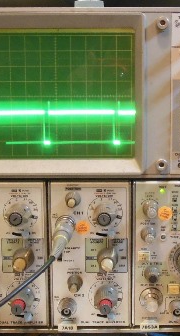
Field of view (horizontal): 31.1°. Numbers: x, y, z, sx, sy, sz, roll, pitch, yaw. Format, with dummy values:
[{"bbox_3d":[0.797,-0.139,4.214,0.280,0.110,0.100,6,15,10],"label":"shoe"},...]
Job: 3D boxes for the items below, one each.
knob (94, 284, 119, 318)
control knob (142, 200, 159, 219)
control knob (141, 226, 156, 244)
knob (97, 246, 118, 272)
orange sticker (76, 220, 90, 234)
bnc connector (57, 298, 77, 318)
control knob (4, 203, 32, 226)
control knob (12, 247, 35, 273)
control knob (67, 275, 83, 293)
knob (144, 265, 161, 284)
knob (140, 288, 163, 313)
[{"bbox_3d":[0.014,0.111,0.266,0.021,0.021,0.020,0,4,0],"label":"knob"},{"bbox_3d":[0.051,0.035,0.263,0.013,0.013,0.013,0,6,1],"label":"control knob"},{"bbox_3d":[0.048,0.056,0.265,0.013,0.013,0.015,0,4,0],"label":"control knob"},{"bbox_3d":[0.015,0.077,0.267,0.018,0.018,0.015,0,6,1],"label":"knob"},{"bbox_3d":[-0.006,0.050,0.271,0.012,0.012,0.001,0,4,0],"label":"orange sticker"},{"bbox_3d":[-0.020,0.121,0.274,0.016,0.016,0.011,0,6,1],"label":"bnc connector"},{"bbox_3d":[-0.059,0.040,0.264,0.022,0.022,0.015,0,6,1],"label":"control knob"},{"bbox_3d":[-0.056,0.078,0.268,0.018,0.018,0.015,0,6,1],"label":"control knob"},{"bbox_3d":[-0.012,0.098,0.268,0.013,0.013,0.014,0,4,0],"label":"control knob"},{"bbox_3d":[0.053,0.089,0.267,0.013,0.013,0.015,0,4,0],"label":"knob"},{"bbox_3d":[0.052,0.113,0.269,0.020,0.020,0.015,0,4,0],"label":"knob"}]

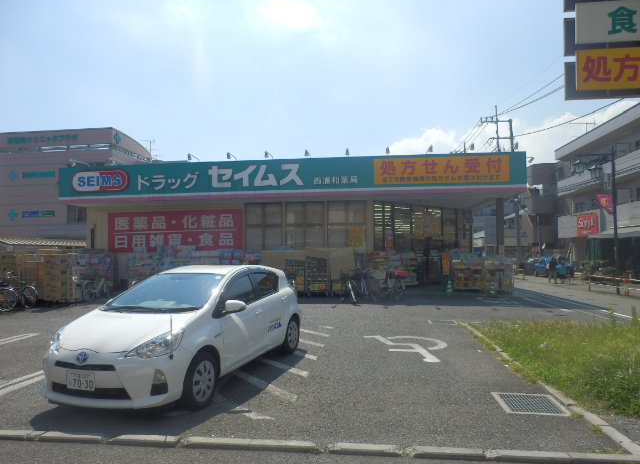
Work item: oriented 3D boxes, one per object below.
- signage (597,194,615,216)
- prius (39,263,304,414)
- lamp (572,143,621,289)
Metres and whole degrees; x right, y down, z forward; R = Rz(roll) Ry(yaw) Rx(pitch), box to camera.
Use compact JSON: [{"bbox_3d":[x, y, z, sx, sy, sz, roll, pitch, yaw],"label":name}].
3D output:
[{"bbox_3d":[11.067,-1.047,17.200,0.680,0.800,0.060,-1,-2,7],"label":"signage"},{"bbox_3d":[-1.619,1.195,6.036,1.700,1.450,4.000,-1,-3,18],"label":"prius"},{"bbox_3d":[10.703,-0.429,17.300,1.800,5.750,0.500,-1,-2,7],"label":"lamp"}]

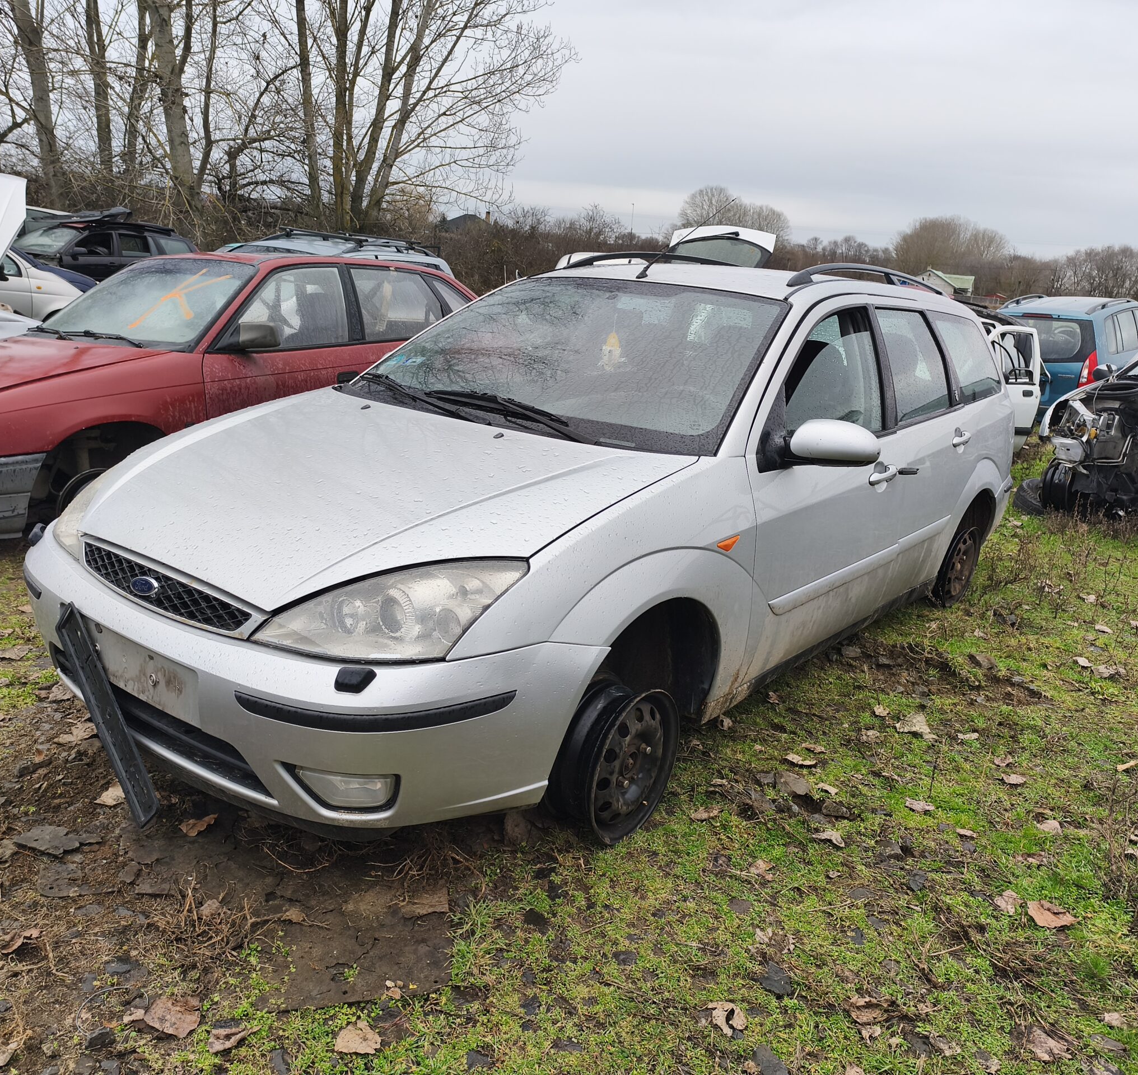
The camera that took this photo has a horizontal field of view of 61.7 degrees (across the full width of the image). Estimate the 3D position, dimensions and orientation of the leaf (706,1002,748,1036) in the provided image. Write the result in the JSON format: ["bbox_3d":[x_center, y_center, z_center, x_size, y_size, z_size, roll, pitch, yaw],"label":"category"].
[{"bbox_3d":[0.286,0.863,1.712,0.065,0.030,0.072,-8,19,-36],"label":"leaf"}]

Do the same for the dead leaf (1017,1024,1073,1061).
[{"bbox_3d":[0.903,0.961,1.810,0.093,0.020,0.085,13,17,29],"label":"dead leaf"}]

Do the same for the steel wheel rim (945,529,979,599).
[{"bbox_3d":[1.753,0.120,4.418,0.152,0.396,0.396,19,21,35],"label":"steel wheel rim"}]

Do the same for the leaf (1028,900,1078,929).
[{"bbox_3d":[1.108,0.870,2.204,0.112,0.025,0.094,-1,16,-18],"label":"leaf"}]

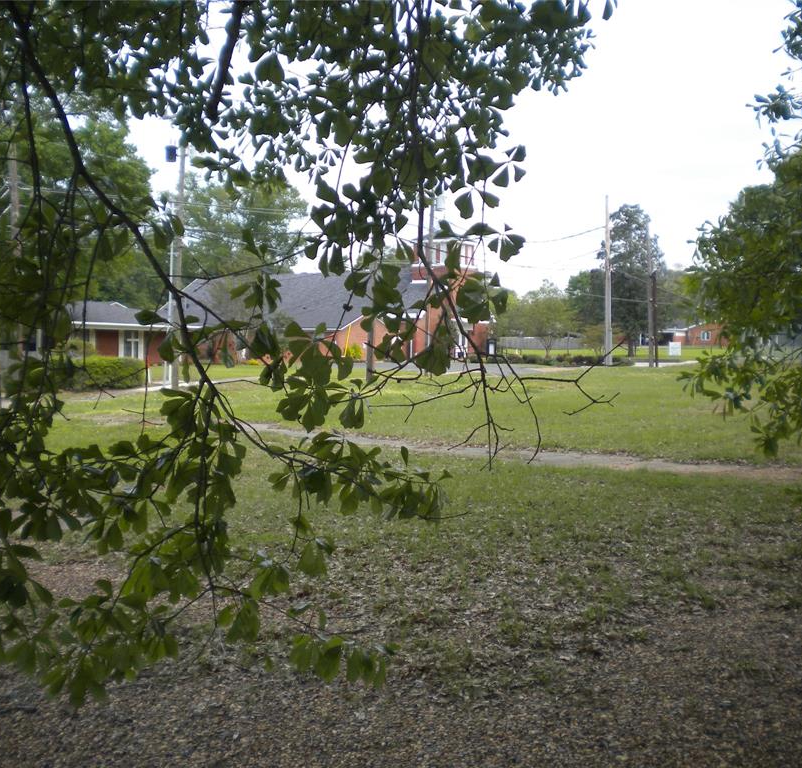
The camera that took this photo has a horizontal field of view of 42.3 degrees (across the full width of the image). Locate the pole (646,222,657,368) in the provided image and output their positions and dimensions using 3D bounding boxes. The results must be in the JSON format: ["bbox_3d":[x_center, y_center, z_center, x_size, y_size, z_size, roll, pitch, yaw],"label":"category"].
[{"bbox_3d":[15.107,-5.371,62.815,0.320,8.810,0.320,-2,2,0],"label":"pole"}]

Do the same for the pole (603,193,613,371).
[{"bbox_3d":[12.760,-6.357,63.778,0.340,10.560,0.340,-1,2,0],"label":"pole"}]

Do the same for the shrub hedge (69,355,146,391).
[{"bbox_3d":[-10.517,-0.428,36.975,2.700,1.210,1.600,-1,3,-21],"label":"shrub hedge"}]

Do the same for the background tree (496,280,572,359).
[{"bbox_3d":[11.715,-5.654,90.857,6.900,6.830,6.700,0,2,0],"label":"background tree"}]

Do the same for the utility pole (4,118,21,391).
[{"bbox_3d":[-13.532,-4.514,36.301,0.300,9.500,0.300,-1,2,0],"label":"utility pole"}]

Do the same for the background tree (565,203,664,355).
[{"bbox_3d":[20.749,-10.087,99.692,9.300,14.680,9.000,0,2,0],"label":"background tree"}]

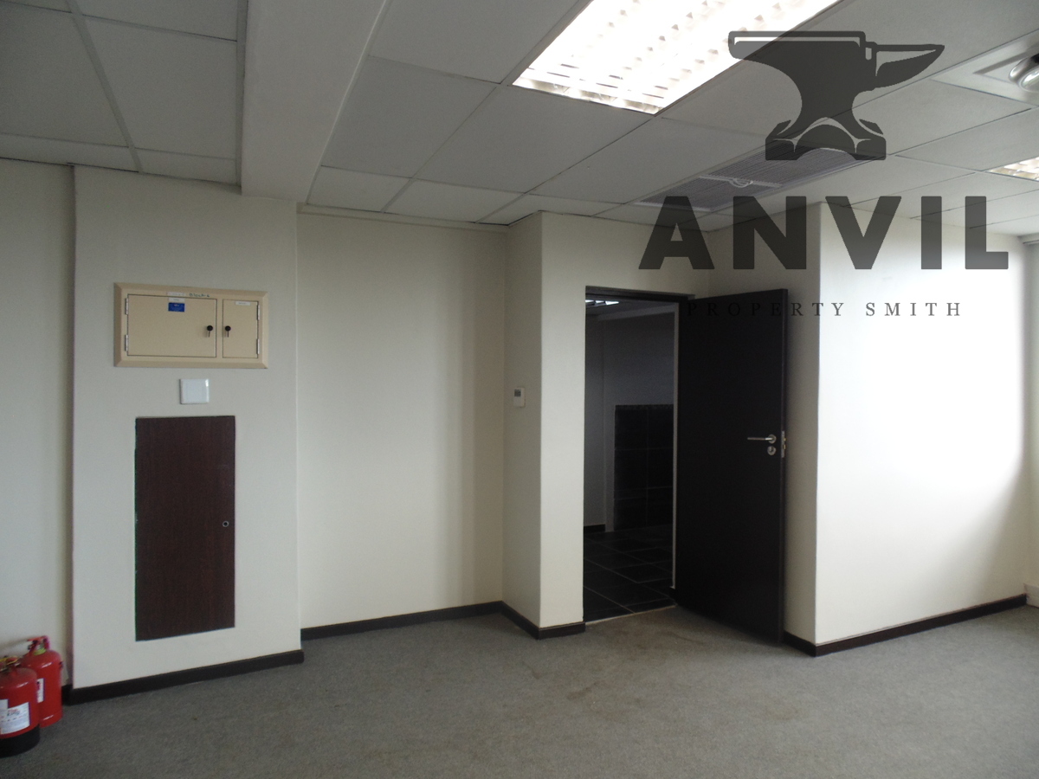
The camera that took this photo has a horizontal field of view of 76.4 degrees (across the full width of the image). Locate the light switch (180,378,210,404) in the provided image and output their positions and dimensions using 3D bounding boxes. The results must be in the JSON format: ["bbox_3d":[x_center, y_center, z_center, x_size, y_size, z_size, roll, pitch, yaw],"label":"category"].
[{"bbox_3d":[-1.660,0.008,3.381,0.124,0.120,0.015,0,2,-23],"label":"light switch"}]

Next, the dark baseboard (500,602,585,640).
[{"bbox_3d":[0.154,1.446,4.206,0.341,0.070,0.498,0,1,-24],"label":"dark baseboard"}]

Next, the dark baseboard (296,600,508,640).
[{"bbox_3d":[-0.718,1.465,4.188,1.314,0.078,0.016,0,2,-23],"label":"dark baseboard"}]

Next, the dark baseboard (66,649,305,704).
[{"bbox_3d":[-1.647,1.452,3.358,1.057,0.070,0.025,0,1,-27],"label":"dark baseboard"}]

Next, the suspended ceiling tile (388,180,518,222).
[{"bbox_3d":[-0.409,-1.072,3.789,0.576,0.020,0.808,0,2,-23],"label":"suspended ceiling tile"}]

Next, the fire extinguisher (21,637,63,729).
[{"bbox_3d":[-2.208,1.327,3.049,0.152,0.390,0.152,1,2,13],"label":"fire extinguisher"}]

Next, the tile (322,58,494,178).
[{"bbox_3d":[-0.498,-1.038,2.650,0.424,0.020,1.176,0,2,-23],"label":"tile"}]

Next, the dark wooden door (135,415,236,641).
[{"bbox_3d":[-1.682,0.687,3.343,0.445,1.101,0.035,0,1,-24],"label":"dark wooden door"}]

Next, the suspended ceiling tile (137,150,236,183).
[{"bbox_3d":[-1.548,-1.047,3.093,0.404,0.018,0.400,0,1,-24],"label":"suspended ceiling tile"}]

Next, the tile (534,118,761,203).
[{"bbox_3d":[0.540,-1.027,3.043,0.600,0.020,1.180,-1,2,-24],"label":"tile"}]

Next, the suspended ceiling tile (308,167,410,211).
[{"bbox_3d":[-0.892,-1.071,3.586,0.424,0.020,0.808,0,2,-23],"label":"suspended ceiling tile"}]

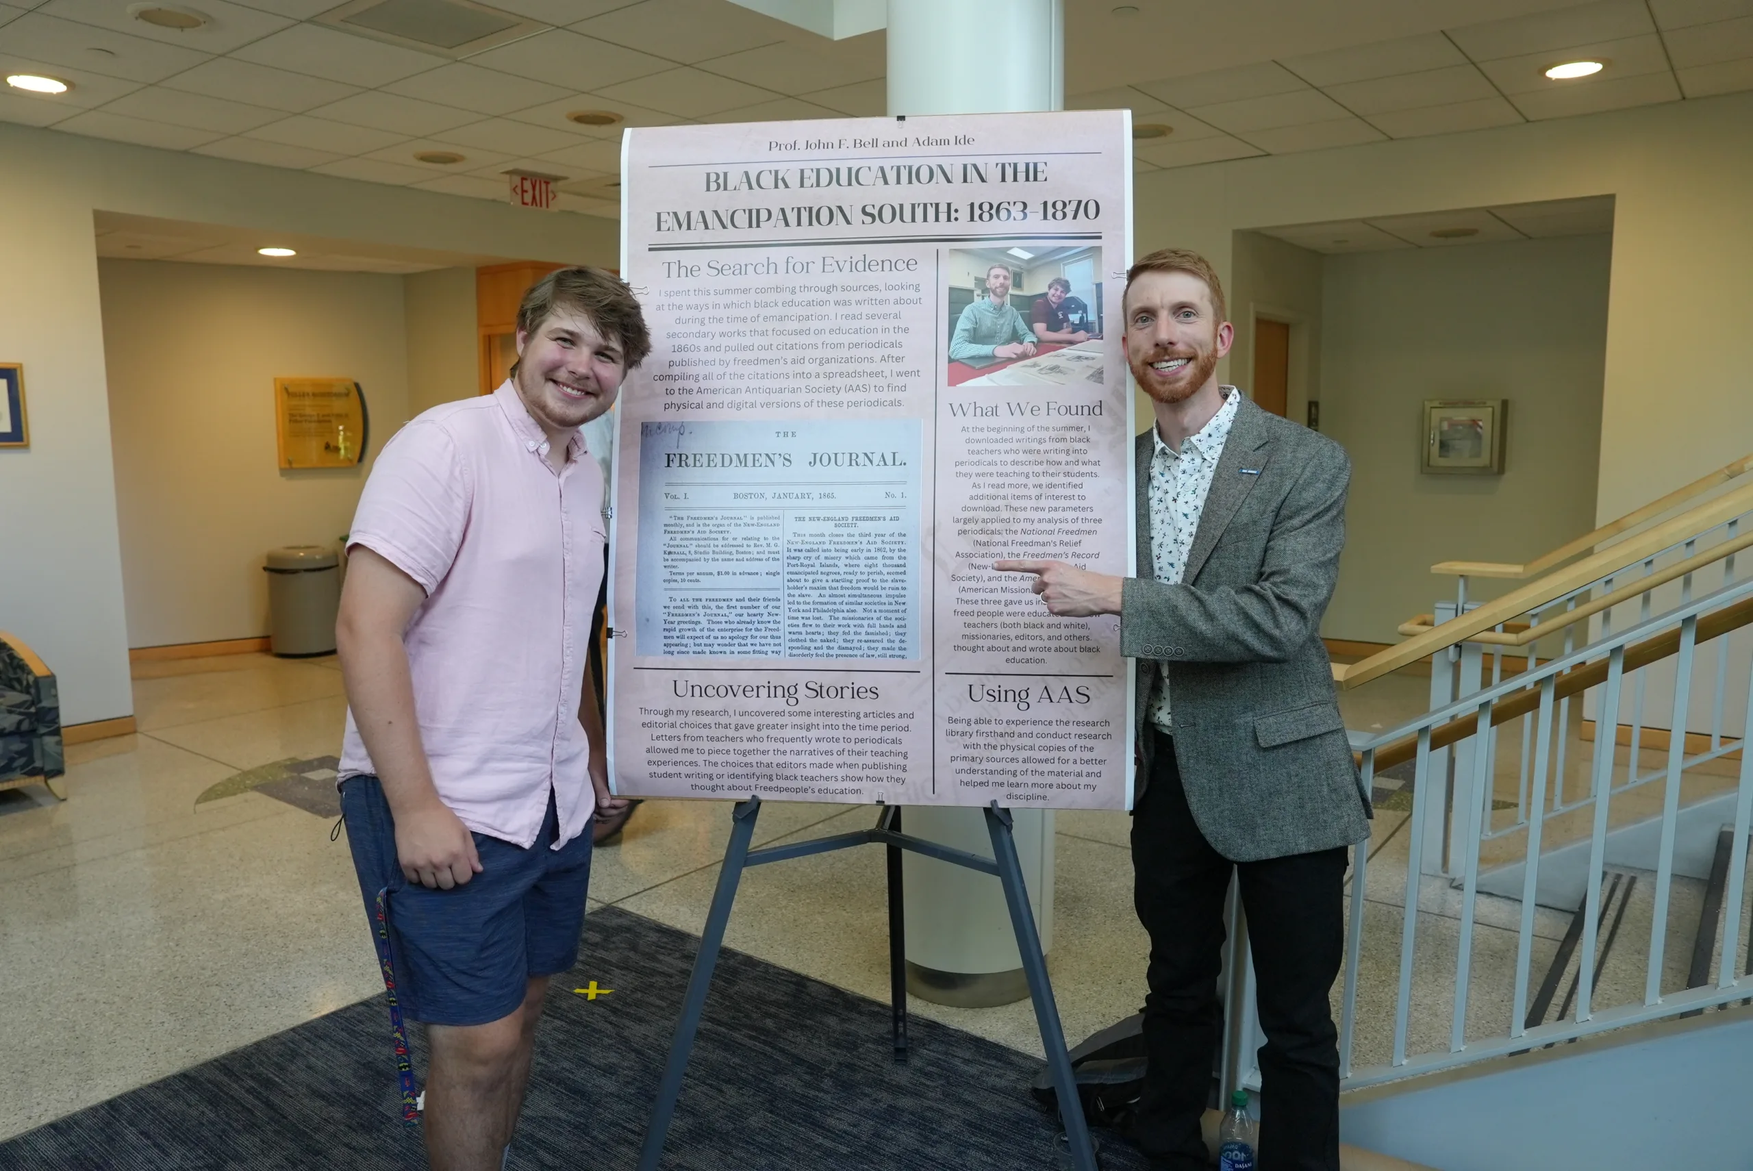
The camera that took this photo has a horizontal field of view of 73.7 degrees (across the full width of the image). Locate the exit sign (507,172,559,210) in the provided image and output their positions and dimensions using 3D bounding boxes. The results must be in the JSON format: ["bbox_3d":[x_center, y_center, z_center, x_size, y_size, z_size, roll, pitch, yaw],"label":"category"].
[{"bbox_3d":[-1.925,-2.222,6.600,0.050,0.185,0.330,5,10,37],"label":"exit sign"}]

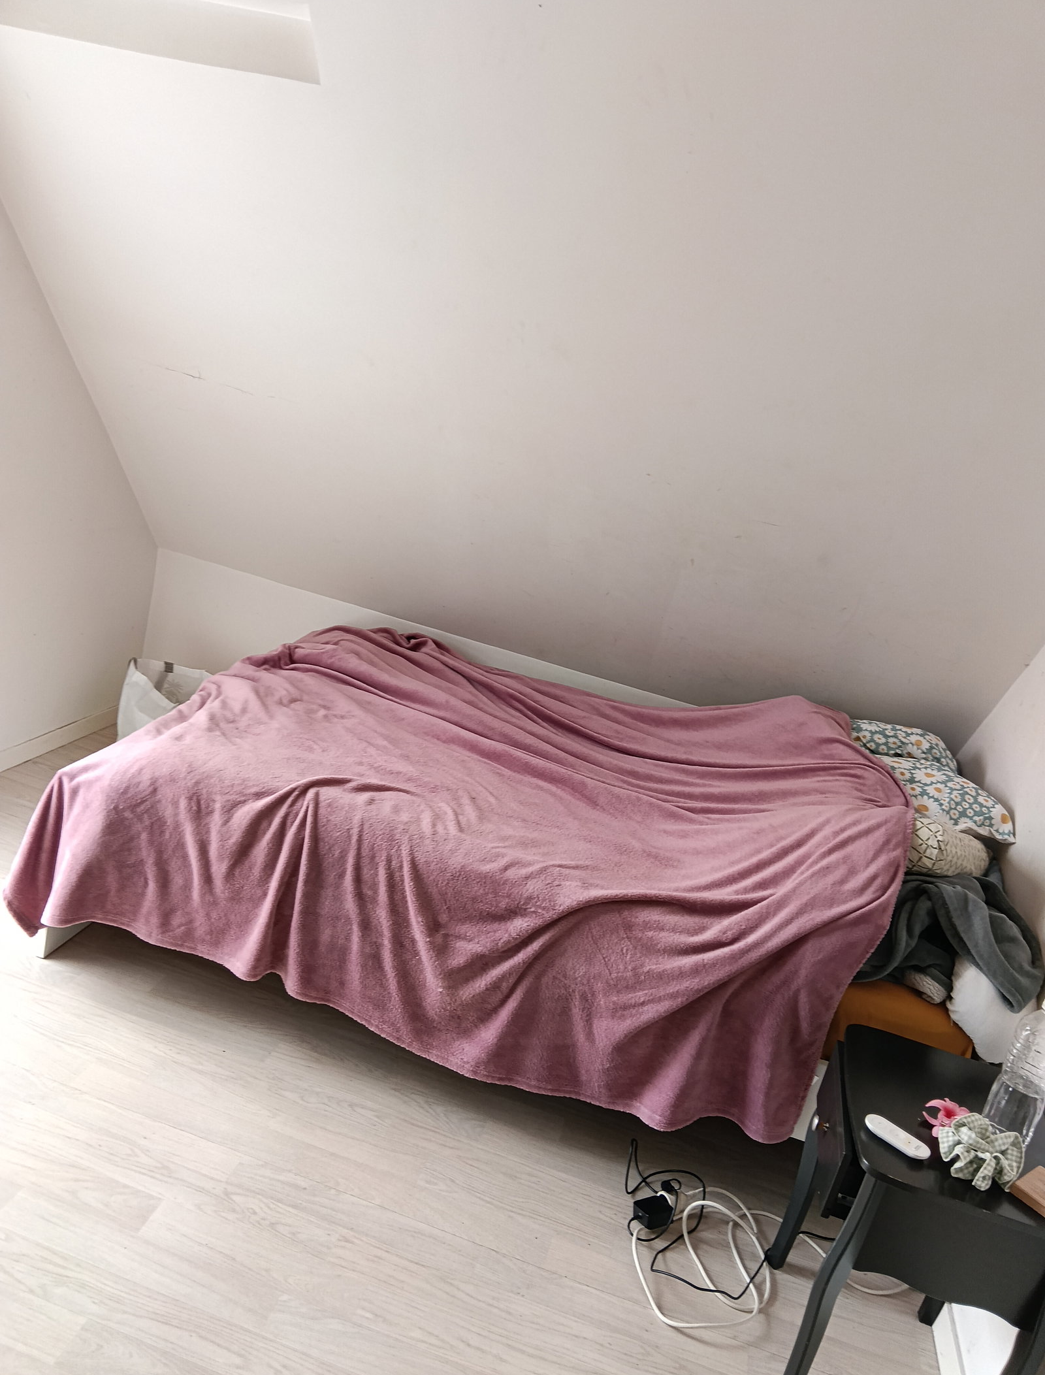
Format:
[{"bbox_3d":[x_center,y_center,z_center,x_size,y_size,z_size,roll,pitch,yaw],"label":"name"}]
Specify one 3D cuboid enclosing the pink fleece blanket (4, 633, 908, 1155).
[{"bbox_3d":[0.002,0.329,2.866,2.090,0.730,1.530,16,15,8],"label":"pink fleece blanket"}]

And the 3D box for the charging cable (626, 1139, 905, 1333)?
[{"bbox_3d":[0.488,1.114,2.049,0.610,0.075,0.440,16,15,8],"label":"charging cable"}]

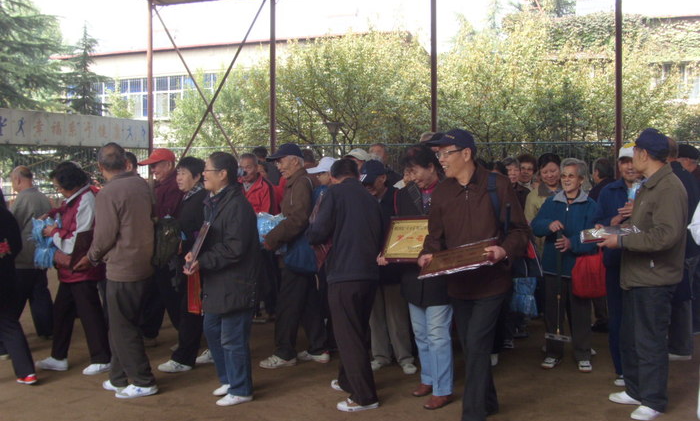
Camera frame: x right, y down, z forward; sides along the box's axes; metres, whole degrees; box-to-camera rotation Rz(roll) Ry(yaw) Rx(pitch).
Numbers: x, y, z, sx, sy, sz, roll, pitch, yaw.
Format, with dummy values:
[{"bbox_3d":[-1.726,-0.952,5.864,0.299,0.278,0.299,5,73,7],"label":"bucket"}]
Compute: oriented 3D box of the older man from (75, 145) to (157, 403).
[{"bbox_3d":[-1.526,0.389,4.786,0.480,1.667,0.500,3,4,45],"label":"older man"}]

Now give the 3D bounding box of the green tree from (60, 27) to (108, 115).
[{"bbox_3d":[-8.762,-3.044,23.804,2.200,5.950,2.200,0,4,0],"label":"green tree"}]

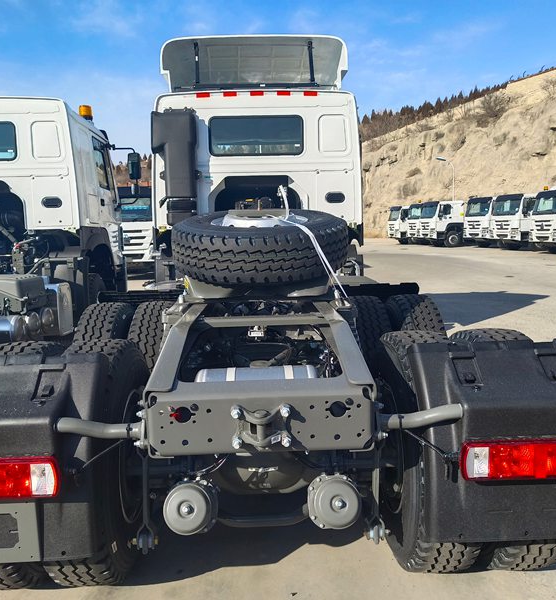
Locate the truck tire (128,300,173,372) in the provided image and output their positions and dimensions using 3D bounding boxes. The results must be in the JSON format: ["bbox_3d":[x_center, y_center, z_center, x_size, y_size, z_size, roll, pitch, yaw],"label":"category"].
[{"bbox_3d":[-0.849,0.539,3.907,0.300,1.078,1.078,-1,8,-2],"label":"truck tire"}]

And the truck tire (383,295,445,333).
[{"bbox_3d":[0.976,0.492,3.958,0.300,1.078,1.078,-1,8,-2],"label":"truck tire"}]

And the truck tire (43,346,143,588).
[{"bbox_3d":[-0.804,0.727,2.500,0.300,1.078,1.078,-1,8,-2],"label":"truck tire"}]

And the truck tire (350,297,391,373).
[{"bbox_3d":[0.627,0.501,3.948,0.300,1.078,1.078,-1,8,-2],"label":"truck tire"}]

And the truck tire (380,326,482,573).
[{"bbox_3d":[0.671,0.689,2.541,0.300,1.078,1.078,-1,8,-2],"label":"truck tire"}]

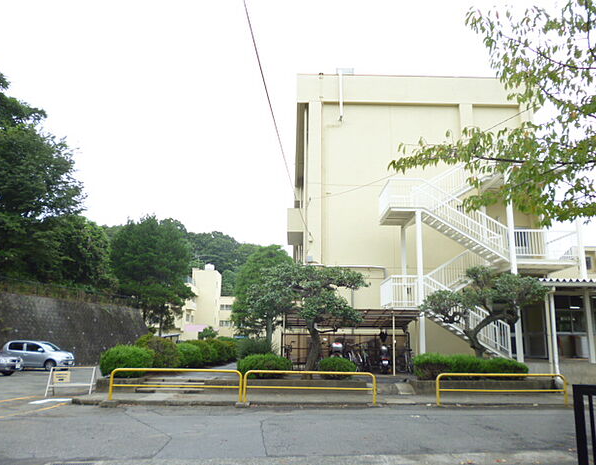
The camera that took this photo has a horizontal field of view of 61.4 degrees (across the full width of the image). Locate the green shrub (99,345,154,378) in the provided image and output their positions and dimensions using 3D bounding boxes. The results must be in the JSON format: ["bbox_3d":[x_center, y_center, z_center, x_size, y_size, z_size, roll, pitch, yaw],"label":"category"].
[{"bbox_3d":[-4.937,3.639,14.438,1.600,0.950,1.500,1,-12,0],"label":"green shrub"}]

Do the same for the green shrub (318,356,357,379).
[{"bbox_3d":[1.165,3.969,14.796,1.120,0.650,1.050,1,-12,0],"label":"green shrub"}]

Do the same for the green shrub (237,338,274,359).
[{"bbox_3d":[-2.310,6.390,27.255,2.150,1.200,2.000,1,-12,0],"label":"green shrub"}]

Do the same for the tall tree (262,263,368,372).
[{"bbox_3d":[0.487,2.551,14.800,3.200,3.400,2.800,1,-12,0],"label":"tall tree"}]

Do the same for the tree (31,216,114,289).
[{"bbox_3d":[-16.496,1.402,37.014,6.100,5.600,5.400,1,-12,0],"label":"tree"}]

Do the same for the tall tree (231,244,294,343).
[{"bbox_3d":[-2.006,3.817,28.338,3.700,6.700,3.600,1,-12,0],"label":"tall tree"}]

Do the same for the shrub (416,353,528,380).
[{"bbox_3d":[5.264,4.060,15.303,3.500,0.820,1.200,1,-12,0],"label":"shrub"}]

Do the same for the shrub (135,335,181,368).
[{"bbox_3d":[-4.900,4.187,17.492,1.600,1.200,1.600,1,-12,0],"label":"shrub"}]

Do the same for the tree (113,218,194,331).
[{"bbox_3d":[-10.818,3.721,37.033,6.000,10.600,5.600,1,-12,0],"label":"tree"}]

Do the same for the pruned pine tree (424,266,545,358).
[{"bbox_3d":[5.982,2.847,16.086,4.050,3.550,3.200,1,-12,0],"label":"pruned pine tree"}]

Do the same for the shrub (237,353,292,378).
[{"bbox_3d":[-0.989,3.881,14.808,1.620,0.760,1.350,1,-12,0],"label":"shrub"}]

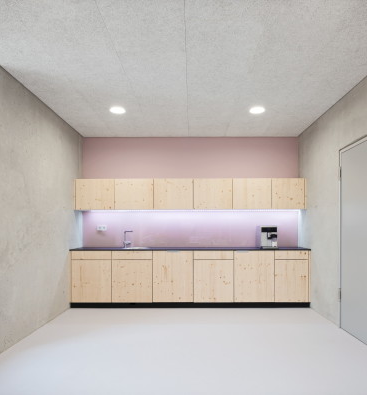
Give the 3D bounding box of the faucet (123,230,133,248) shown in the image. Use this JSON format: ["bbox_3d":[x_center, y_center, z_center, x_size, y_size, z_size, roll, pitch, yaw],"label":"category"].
[{"bbox_3d":[-0.874,0.672,4.710,0.190,0.275,0.055,-4,-5,42],"label":"faucet"}]

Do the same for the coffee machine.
[{"bbox_3d":[1.306,0.628,4.620,0.250,0.340,0.380,0,-4,2],"label":"coffee machine"}]

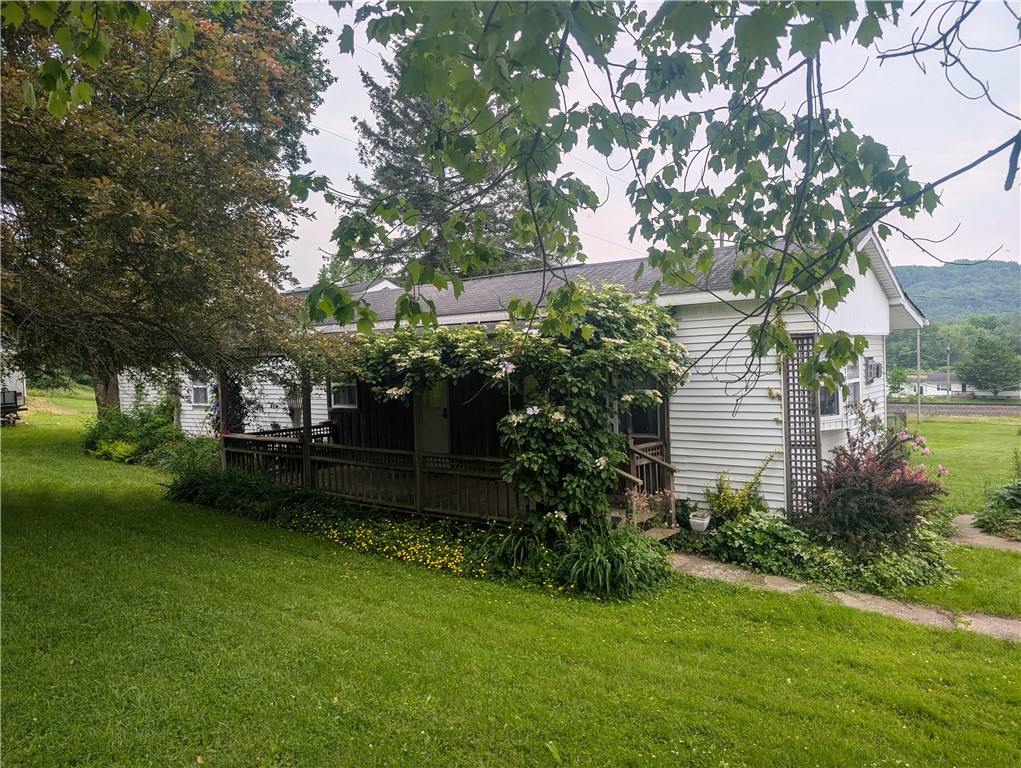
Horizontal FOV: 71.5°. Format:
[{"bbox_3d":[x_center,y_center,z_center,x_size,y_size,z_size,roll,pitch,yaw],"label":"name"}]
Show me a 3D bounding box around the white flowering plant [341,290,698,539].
[{"bbox_3d":[-0.238,0.511,9.117,4.450,2.950,2.150,-1,2,39],"label":"white flowering plant"}]

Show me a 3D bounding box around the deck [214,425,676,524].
[{"bbox_3d":[-1.449,1.247,11.148,7.700,0.950,2.450,-1,2,39],"label":"deck"}]

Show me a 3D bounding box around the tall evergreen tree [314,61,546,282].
[{"bbox_3d":[-3.041,-6.211,29.706,9.300,17.500,9.300,-2,2,-5],"label":"tall evergreen tree"}]

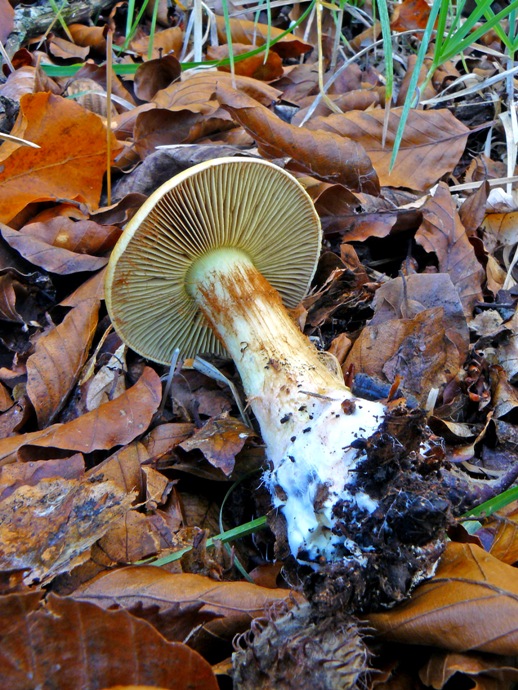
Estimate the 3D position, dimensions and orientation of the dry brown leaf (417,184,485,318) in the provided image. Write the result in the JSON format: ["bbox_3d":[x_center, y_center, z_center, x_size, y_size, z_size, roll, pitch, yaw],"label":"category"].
[{"bbox_3d":[0.079,-0.039,0.351,0.025,0.015,0.056,-6,66,-3],"label":"dry brown leaf"}]

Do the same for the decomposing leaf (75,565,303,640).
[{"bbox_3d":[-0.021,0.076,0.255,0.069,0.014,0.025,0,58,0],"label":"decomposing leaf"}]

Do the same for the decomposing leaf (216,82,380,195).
[{"bbox_3d":[0.018,-0.097,0.401,0.025,0.019,0.089,-37,61,-24],"label":"decomposing leaf"}]

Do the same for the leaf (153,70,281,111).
[{"bbox_3d":[-0.021,-0.127,0.428,0.066,0.015,0.041,-3,50,-4],"label":"leaf"}]

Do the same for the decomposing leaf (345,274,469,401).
[{"bbox_3d":[0.055,-0.003,0.319,0.047,0.013,0.052,0,66,0],"label":"decomposing leaf"}]

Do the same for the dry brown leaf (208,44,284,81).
[{"bbox_3d":[-0.006,-0.148,0.448,0.042,0.016,0.029,5,67,6],"label":"dry brown leaf"}]

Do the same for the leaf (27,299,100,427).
[{"bbox_3d":[-0.064,0.006,0.281,0.024,0.015,0.057,7,42,7],"label":"leaf"}]

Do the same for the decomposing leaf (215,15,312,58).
[{"bbox_3d":[0.003,-0.168,0.468,0.059,0.018,0.036,15,64,16],"label":"decomposing leaf"}]

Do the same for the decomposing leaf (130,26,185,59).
[{"bbox_3d":[-0.056,-0.166,0.471,0.035,0.014,0.031,-10,63,-11],"label":"decomposing leaf"}]

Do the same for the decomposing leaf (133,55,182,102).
[{"bbox_3d":[-0.052,-0.137,0.439,0.025,0.018,0.017,0,63,0],"label":"decomposing leaf"}]

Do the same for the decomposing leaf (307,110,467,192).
[{"bbox_3d":[0.057,-0.088,0.384,0.078,0.014,0.052,-15,49,-16],"label":"decomposing leaf"}]

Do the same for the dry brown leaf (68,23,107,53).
[{"bbox_3d":[-0.094,-0.169,0.471,0.020,0.011,0.017,0,63,0],"label":"dry brown leaf"}]

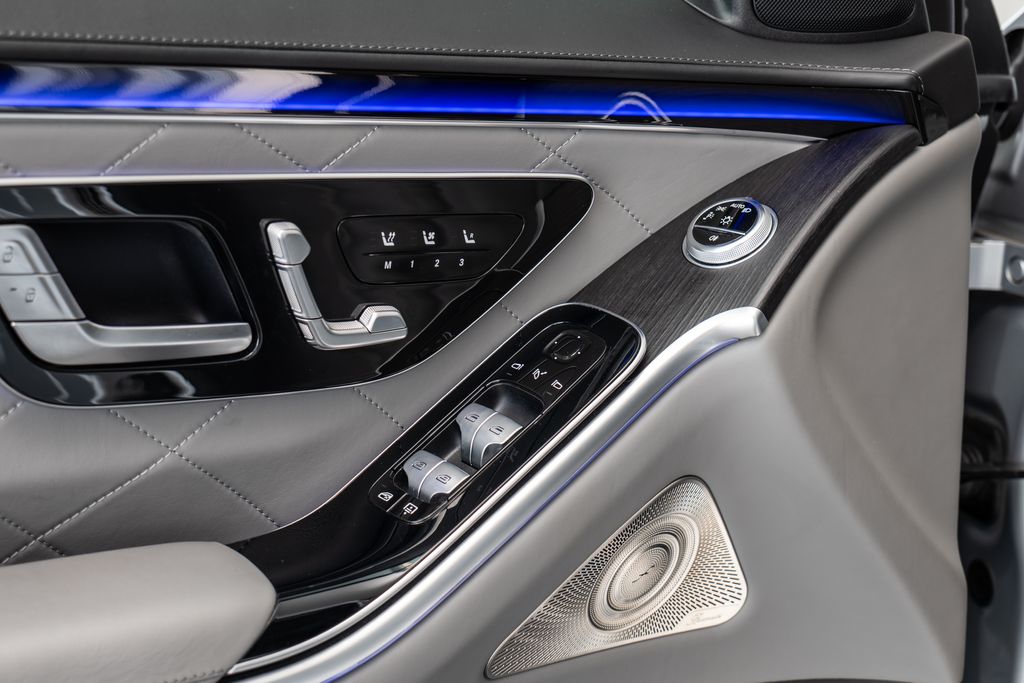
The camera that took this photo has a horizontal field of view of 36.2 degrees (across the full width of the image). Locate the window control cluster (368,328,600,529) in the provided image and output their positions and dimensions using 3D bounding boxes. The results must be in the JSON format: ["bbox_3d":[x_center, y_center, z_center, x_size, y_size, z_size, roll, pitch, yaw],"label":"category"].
[{"bbox_3d":[-0.010,0.045,0.884,0.161,0.025,0.055,-43,37,-20],"label":"window control cluster"}]

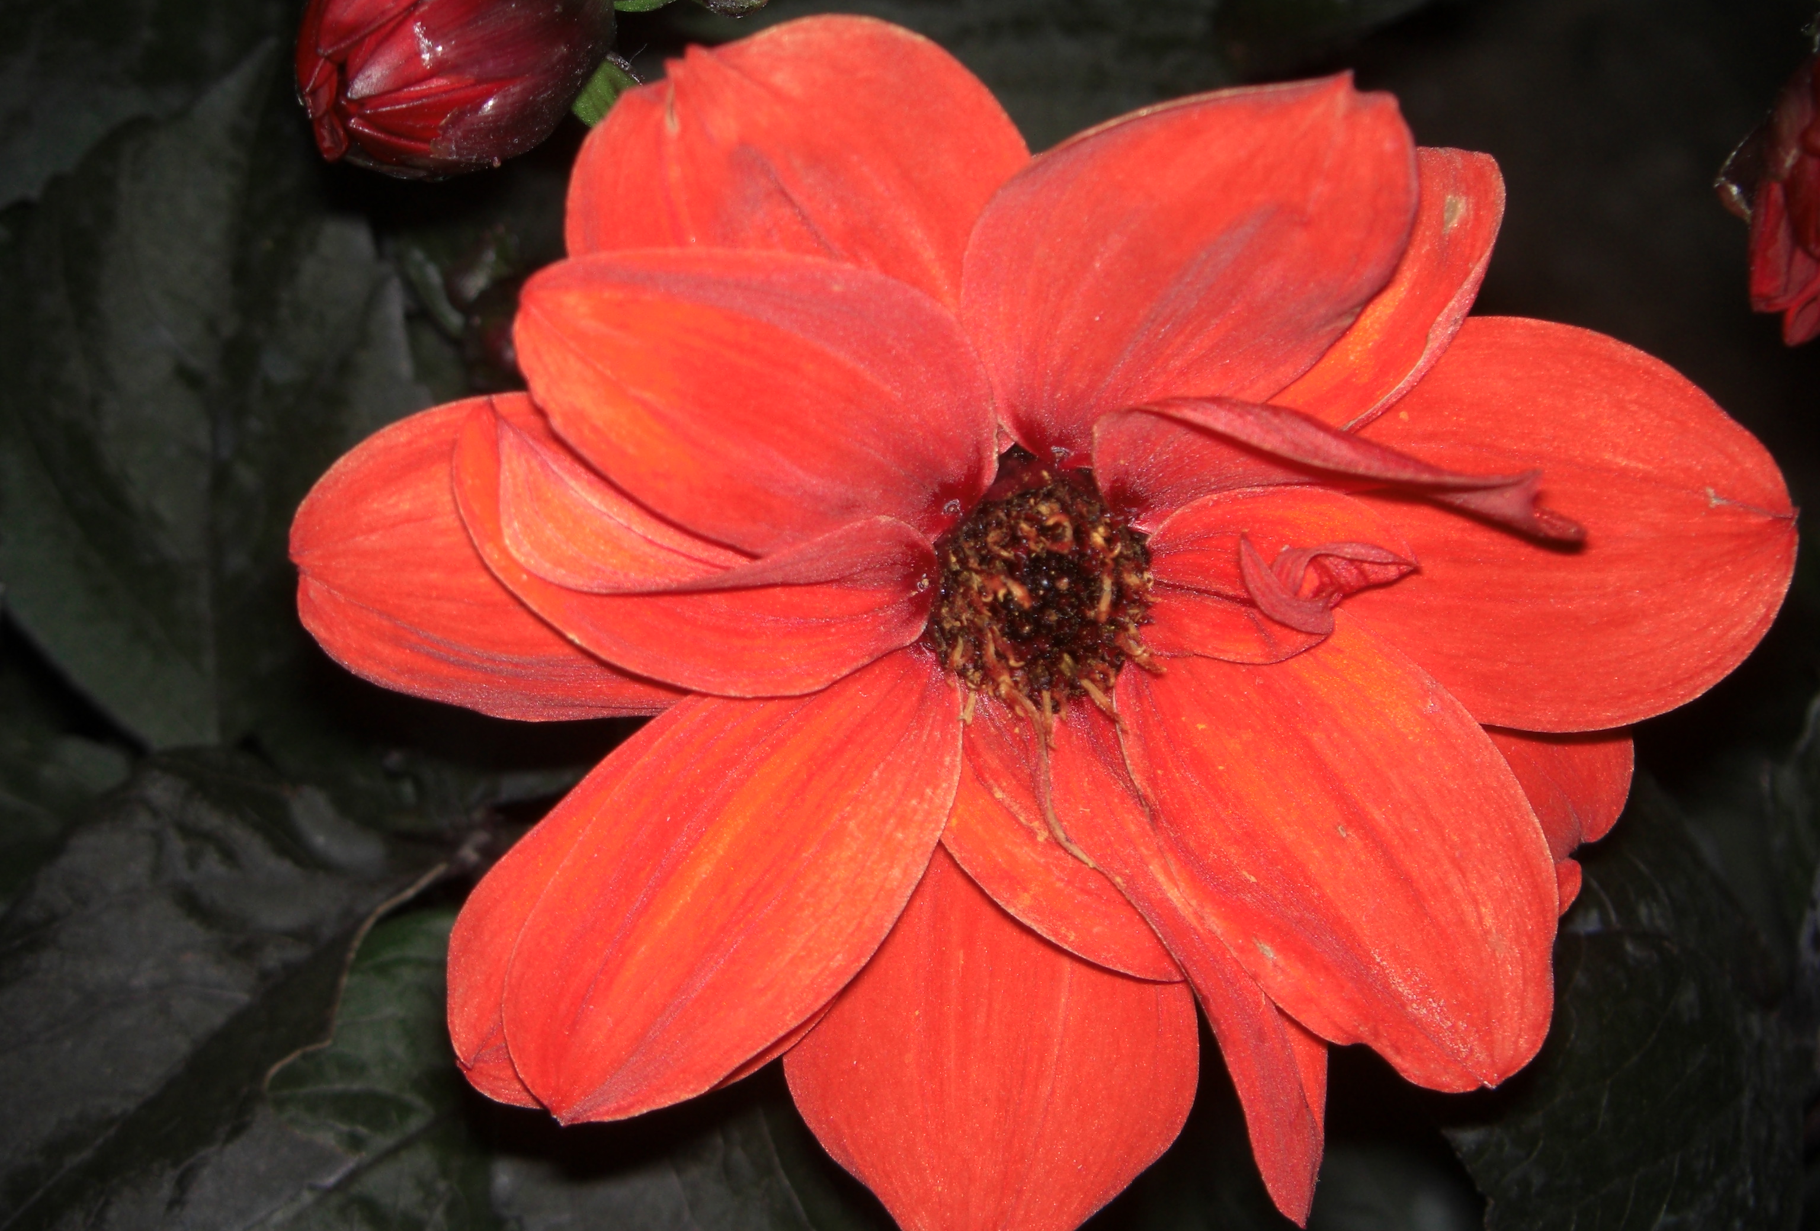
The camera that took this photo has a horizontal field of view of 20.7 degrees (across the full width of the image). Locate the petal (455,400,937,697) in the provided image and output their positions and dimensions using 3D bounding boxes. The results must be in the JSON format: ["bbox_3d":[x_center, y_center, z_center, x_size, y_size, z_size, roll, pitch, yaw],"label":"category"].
[{"bbox_3d":[-0.016,-0.005,0.371,0.036,0.017,0.012,14,7,-7],"label":"petal"}]

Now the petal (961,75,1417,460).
[{"bbox_3d":[0.021,-0.026,0.366,0.025,0.037,0.010,37,22,-6],"label":"petal"}]

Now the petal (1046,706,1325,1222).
[{"bbox_3d":[0.021,0.026,0.376,0.011,0.041,0.011,-26,7,4],"label":"petal"}]

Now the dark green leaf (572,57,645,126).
[{"bbox_3d":[-0.023,-0.041,0.392,0.005,0.003,0.007,43,71,12],"label":"dark green leaf"}]

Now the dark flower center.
[{"bbox_3d":[0.010,-0.002,0.373,0.018,0.018,0.010,0,9,0],"label":"dark flower center"}]

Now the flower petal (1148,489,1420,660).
[{"bbox_3d":[0.027,-0.003,0.371,0.020,0.013,0.010,0,6,11],"label":"flower petal"}]

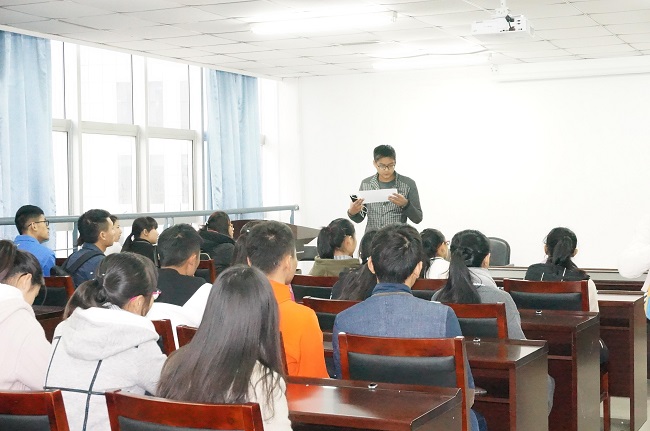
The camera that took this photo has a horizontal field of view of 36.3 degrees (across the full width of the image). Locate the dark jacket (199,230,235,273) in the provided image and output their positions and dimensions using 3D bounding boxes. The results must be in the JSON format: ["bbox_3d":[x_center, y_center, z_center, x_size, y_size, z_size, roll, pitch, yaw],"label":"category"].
[{"bbox_3d":[-0.847,0.440,7.600,0.460,0.660,0.420,0,2,28],"label":"dark jacket"}]

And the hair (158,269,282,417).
[{"bbox_3d":[-0.285,0.346,2.707,0.310,0.420,0.270,0,2,26],"label":"hair"}]

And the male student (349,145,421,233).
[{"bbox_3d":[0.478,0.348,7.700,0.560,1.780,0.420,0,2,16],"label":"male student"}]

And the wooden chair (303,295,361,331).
[{"bbox_3d":[0.225,0.855,4.990,0.480,0.930,0.540,0,2,26],"label":"wooden chair"}]

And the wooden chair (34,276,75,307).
[{"bbox_3d":[-1.684,0.849,6.376,0.480,0.930,0.540,0,2,22],"label":"wooden chair"}]

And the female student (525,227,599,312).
[{"bbox_3d":[1.451,0.669,5.878,0.480,1.220,0.750,0,2,22],"label":"female student"}]

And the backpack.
[{"bbox_3d":[-1.620,0.473,6.360,0.330,0.480,0.280,0,2,28],"label":"backpack"}]

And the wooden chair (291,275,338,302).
[{"bbox_3d":[0.131,0.823,6.310,0.480,0.930,0.540,0,2,26],"label":"wooden chair"}]

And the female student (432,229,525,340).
[{"bbox_3d":[0.820,0.688,4.930,0.500,1.250,0.780,0,2,26],"label":"female student"}]

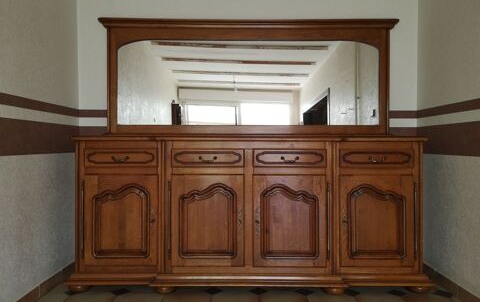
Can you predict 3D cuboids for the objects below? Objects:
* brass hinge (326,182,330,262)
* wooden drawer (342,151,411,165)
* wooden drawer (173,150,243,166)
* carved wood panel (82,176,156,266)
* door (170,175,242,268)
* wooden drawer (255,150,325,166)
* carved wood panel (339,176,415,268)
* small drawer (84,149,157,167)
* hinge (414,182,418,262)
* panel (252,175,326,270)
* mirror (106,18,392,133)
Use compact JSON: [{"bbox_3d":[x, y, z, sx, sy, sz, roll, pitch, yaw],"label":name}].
[{"bbox_3d":[0.567,0.447,2.496,0.024,0.503,0.020,0,1,0],"label":"brass hinge"},{"bbox_3d":[0.895,0.048,2.540,0.445,0.088,0.025,0,0,0],"label":"wooden drawer"},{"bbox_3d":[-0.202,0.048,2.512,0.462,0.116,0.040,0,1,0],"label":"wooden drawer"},{"bbox_3d":[-0.776,0.459,2.547,0.489,0.601,0.030,0,1,0],"label":"carved wood panel"},{"bbox_3d":[-0.206,0.453,2.510,0.472,0.593,0.040,0,0,0],"label":"door"},{"bbox_3d":[0.322,0.046,2.510,0.448,0.097,0.025,0,0,0],"label":"wooden drawer"},{"bbox_3d":[0.887,0.458,2.534,0.490,0.599,0.030,0,1,0],"label":"carved wood panel"},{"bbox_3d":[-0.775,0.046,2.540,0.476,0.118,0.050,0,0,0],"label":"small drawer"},{"bbox_3d":[1.151,0.455,2.535,0.026,0.511,0.022,0,0,0],"label":"hinge"},{"bbox_3d":[0.320,0.452,2.508,0.472,0.592,0.030,0,1,0],"label":"panel"},{"bbox_3d":[0.068,-0.548,2.892,2.185,0.853,0.100,0,1,0],"label":"mirror"}]

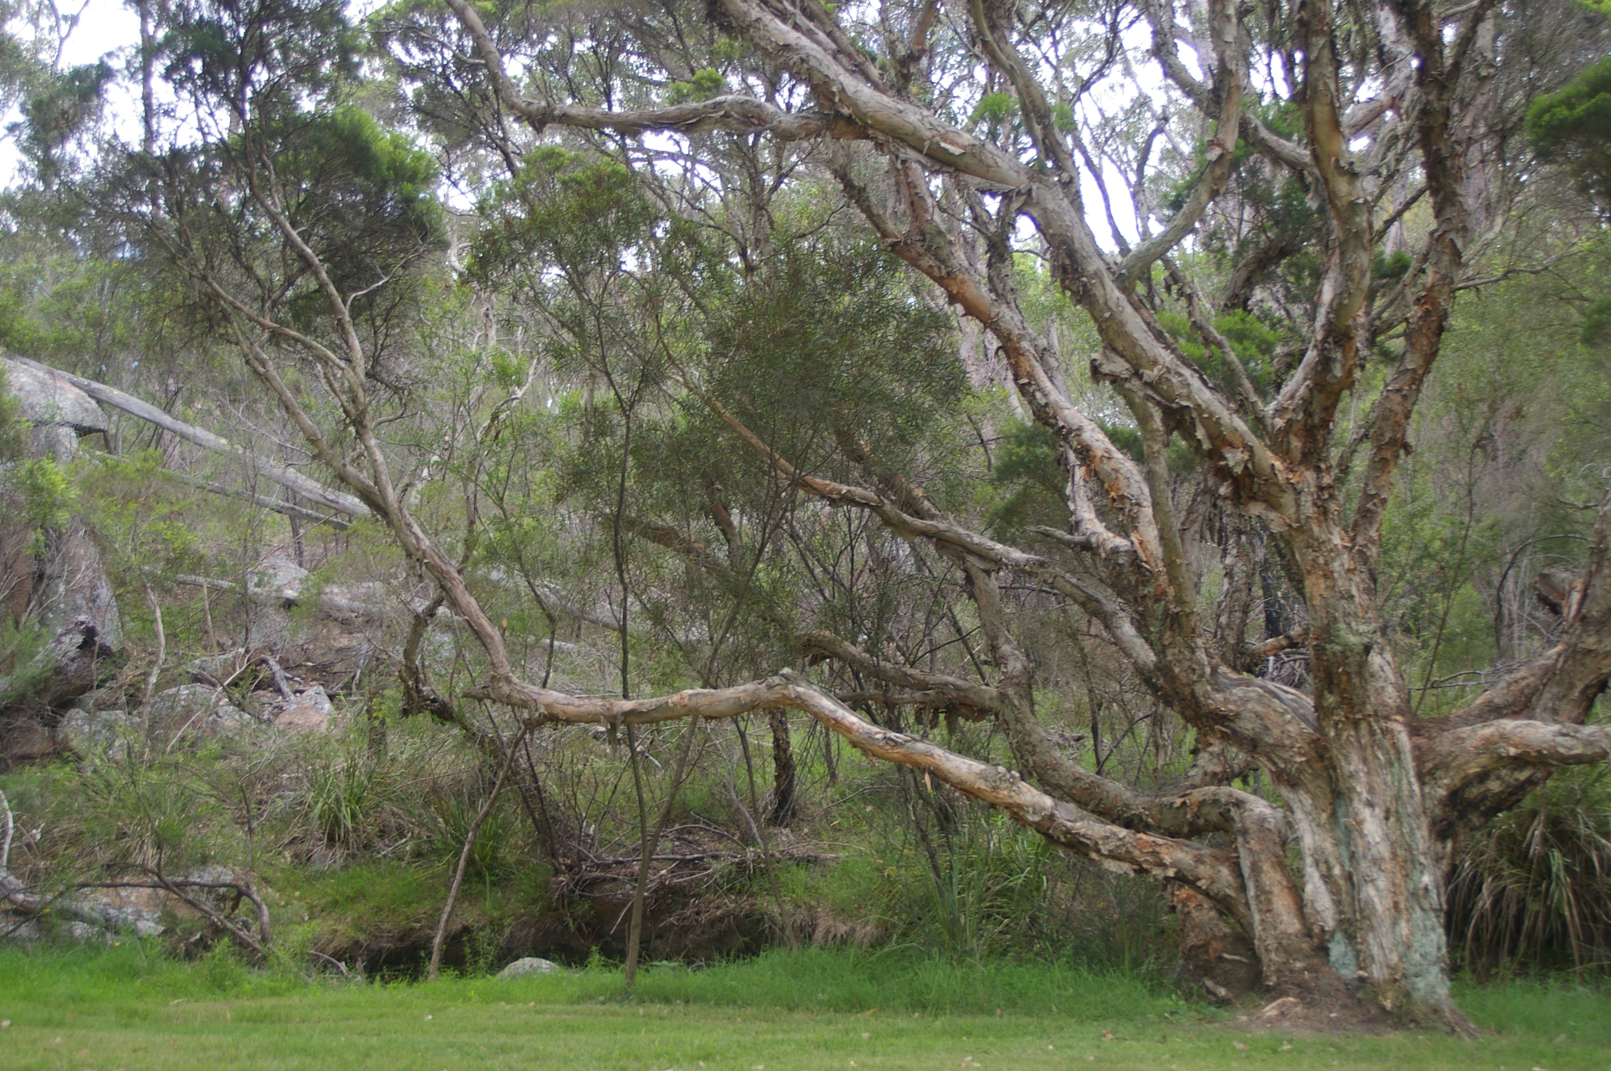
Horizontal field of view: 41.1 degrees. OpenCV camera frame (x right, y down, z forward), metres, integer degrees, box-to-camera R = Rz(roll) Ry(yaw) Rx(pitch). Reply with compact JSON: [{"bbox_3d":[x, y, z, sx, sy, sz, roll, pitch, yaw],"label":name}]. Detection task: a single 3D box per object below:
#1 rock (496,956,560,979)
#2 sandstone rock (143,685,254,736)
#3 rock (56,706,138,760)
[{"bbox_3d":[-1.875,2.917,14.500,0.425,0.168,0.340,1,-5,-7],"label":"rock"},{"bbox_3d":[-5.648,1.625,20.000,1.032,0.481,0.700,1,-5,-16],"label":"sandstone rock"},{"bbox_3d":[-6.439,1.790,19.500,0.743,0.492,0.580,2,-5,-18],"label":"rock"}]

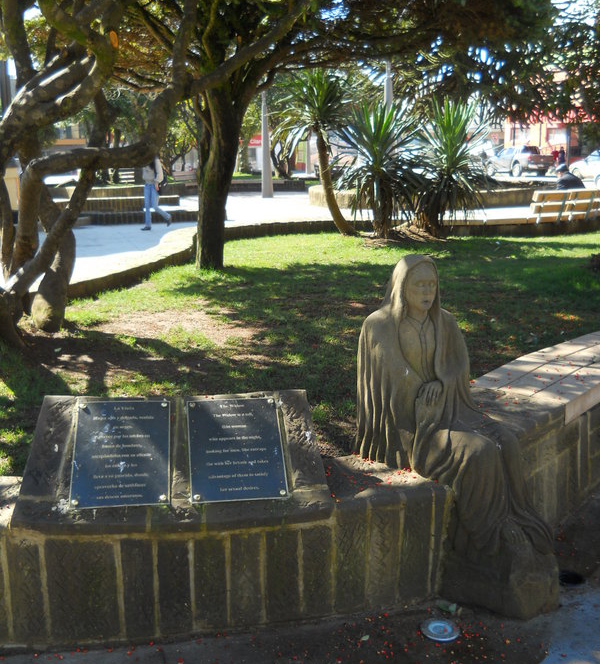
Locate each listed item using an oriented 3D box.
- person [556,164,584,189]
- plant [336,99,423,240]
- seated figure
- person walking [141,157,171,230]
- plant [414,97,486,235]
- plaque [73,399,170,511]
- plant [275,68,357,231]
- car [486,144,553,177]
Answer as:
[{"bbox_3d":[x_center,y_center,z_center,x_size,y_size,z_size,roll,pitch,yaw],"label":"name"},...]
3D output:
[{"bbox_3d":[4.561,-2.148,14.470,0.750,1.320,0.520,12,17,44],"label":"person"},{"bbox_3d":[1.256,-2.630,13.856,1.400,2.200,1.400,0,12,0],"label":"plant"},{"bbox_3d":[0.587,0.260,3.205,0.840,1.096,0.504,12,17,44],"label":"seated figure"},{"bbox_3d":[-2.863,-2.826,16.882,0.650,1.680,0.520,-8,15,-34],"label":"person walking"},{"bbox_3d":[2.439,-2.711,14.043,1.250,2.200,1.250,0,12,0],"label":"plant"},{"bbox_3d":[-0.592,0.402,2.860,0.312,0.015,0.400,-1,51,-7],"label":"plaque"},{"bbox_3d":[0.236,-2.846,13.912,1.300,2.650,1.300,0,12,0],"label":"plant"},{"bbox_3d":[12.482,-9.710,48.849,1.820,1.780,5.200,-4,13,-17],"label":"car"}]

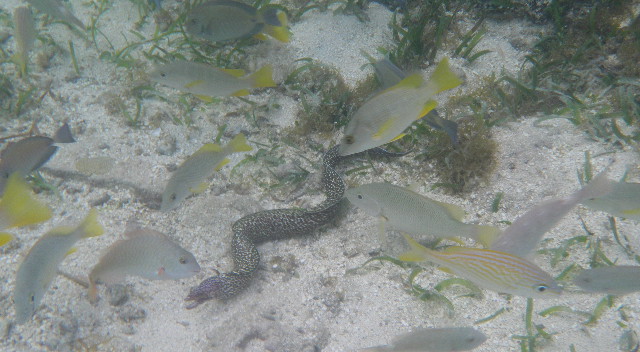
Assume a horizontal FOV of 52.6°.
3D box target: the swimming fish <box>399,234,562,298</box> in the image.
[{"bbox_3d":[0.262,0.147,1.050,0.260,0.078,0.036,16,46,9],"label":"swimming fish"}]

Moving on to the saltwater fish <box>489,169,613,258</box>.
[{"bbox_3d":[0.422,0.073,1.180,0.294,0.088,0.044,-32,51,-15],"label":"saltwater fish"}]

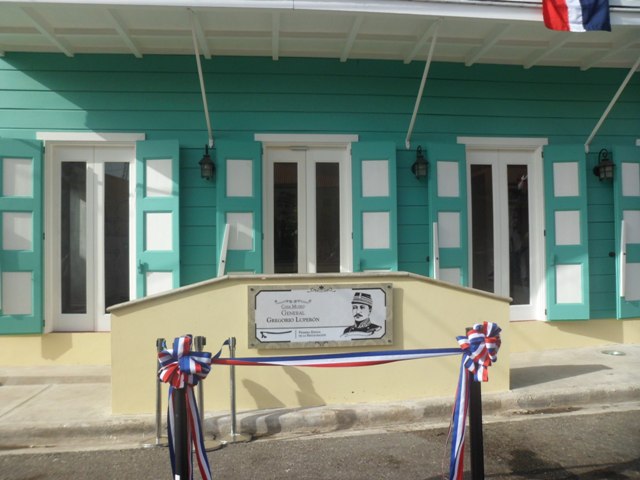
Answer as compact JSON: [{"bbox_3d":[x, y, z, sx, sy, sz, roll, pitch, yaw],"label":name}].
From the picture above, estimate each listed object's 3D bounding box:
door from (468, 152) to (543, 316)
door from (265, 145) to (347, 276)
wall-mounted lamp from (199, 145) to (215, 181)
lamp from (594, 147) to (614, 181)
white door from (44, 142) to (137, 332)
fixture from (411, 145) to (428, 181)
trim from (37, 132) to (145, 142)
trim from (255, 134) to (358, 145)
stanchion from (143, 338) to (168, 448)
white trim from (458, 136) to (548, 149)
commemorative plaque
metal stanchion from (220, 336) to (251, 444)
[{"bbox_3d":[2.586,-0.079,6.664,1.102,2.374,0.120,0,-1,-5],"label":"door"},{"bbox_3d":[-0.163,-0.061,6.423,1.159,2.414,0.120,0,-1,-5],"label":"door"},{"bbox_3d":[-1.436,-0.985,6.149,0.210,0.459,0.300,0,-1,-5],"label":"wall-mounted lamp"},{"bbox_3d":[3.917,-1.023,6.619,0.210,0.448,0.300,0,-1,-5],"label":"lamp"},{"bbox_3d":[-2.939,-0.037,6.179,1.127,2.443,0.120,0,-1,-5],"label":"white door"},{"bbox_3d":[1.328,-1.019,6.392,0.210,0.468,0.300,0,-1,-5],"label":"fixture"},{"bbox_3d":[-2.913,-1.317,6.126,1.329,0.106,0.070,0,-1,-5],"label":"trim"},{"bbox_3d":[-0.170,-1.351,6.367,1.376,0.104,0.070,0,-1,-5],"label":"trim"},{"bbox_3d":[-1.429,1.335,4.266,0.300,0.917,0.300,0,-1,-5],"label":"stanchion"},{"bbox_3d":[2.518,-1.356,6.603,1.296,0.112,0.070,0,-1,-5],"label":"white trim"},{"bbox_3d":[0.015,0.759,4.776,1.438,0.618,0.040,0,-1,-5],"label":"commemorative plaque"},{"bbox_3d":[-0.781,1.348,4.383,0.300,0.916,0.300,0,-1,-5],"label":"metal stanchion"}]

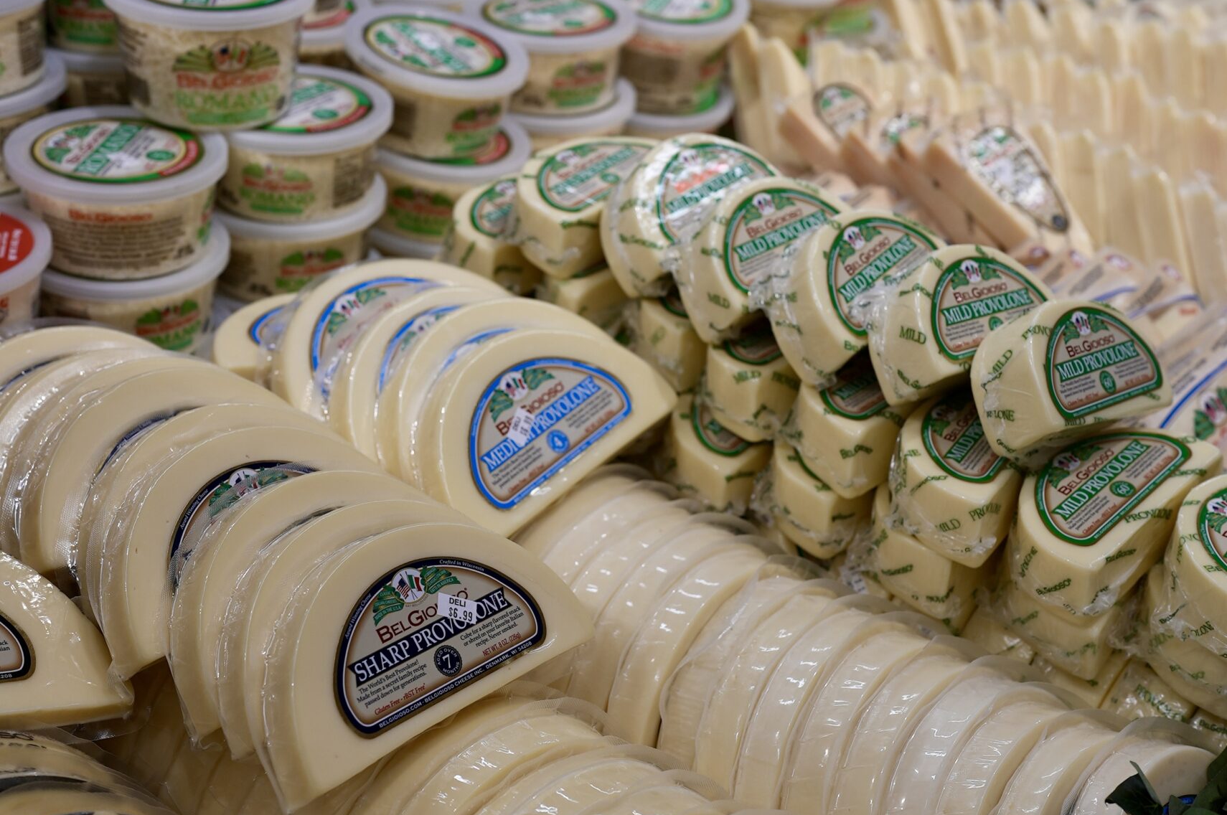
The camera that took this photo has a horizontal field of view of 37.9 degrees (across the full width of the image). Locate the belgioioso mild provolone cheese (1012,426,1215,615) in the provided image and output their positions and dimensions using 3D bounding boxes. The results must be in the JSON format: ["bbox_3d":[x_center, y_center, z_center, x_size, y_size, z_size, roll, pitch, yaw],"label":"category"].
[{"bbox_3d":[0.231,0.049,0.854,0.109,0.038,0.068,-35,45,-28],"label":"belgioioso mild provolone cheese"}]

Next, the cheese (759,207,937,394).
[{"bbox_3d":[0.120,-0.059,0.870,0.060,0.041,0.103,51,50,1],"label":"cheese"}]

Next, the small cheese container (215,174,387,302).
[{"bbox_3d":[-0.190,-0.102,1.038,0.117,0.056,0.117,4,30,0],"label":"small cheese container"}]

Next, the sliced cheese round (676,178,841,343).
[{"bbox_3d":[0.090,-0.098,1.066,0.115,0.039,0.070,-26,85,-33],"label":"sliced cheese round"}]

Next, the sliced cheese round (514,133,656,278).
[{"bbox_3d":[-0.014,-0.119,1.023,0.068,0.038,0.109,28,43,30],"label":"sliced cheese round"}]

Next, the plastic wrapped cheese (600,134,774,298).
[{"bbox_3d":[0.042,-0.114,1.000,0.112,0.040,0.067,-27,84,-38],"label":"plastic wrapped cheese"}]

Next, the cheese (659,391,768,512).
[{"bbox_3d":[0.080,0.020,1.076,0.104,0.043,0.067,-30,45,-33],"label":"cheese"}]

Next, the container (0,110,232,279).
[{"bbox_3d":[-0.266,-0.115,0.969,0.117,0.058,0.117,3,30,-2],"label":"container"}]

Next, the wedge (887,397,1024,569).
[{"bbox_3d":[0.184,0.026,0.932,0.070,0.039,0.115,23,37,28],"label":"wedge"}]

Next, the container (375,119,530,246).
[{"bbox_3d":[-0.114,-0.156,1.175,0.115,0.059,0.115,6,31,0],"label":"container"}]

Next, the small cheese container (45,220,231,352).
[{"bbox_3d":[-0.276,-0.071,1.015,0.115,0.059,0.115,6,31,0],"label":"small cheese container"}]

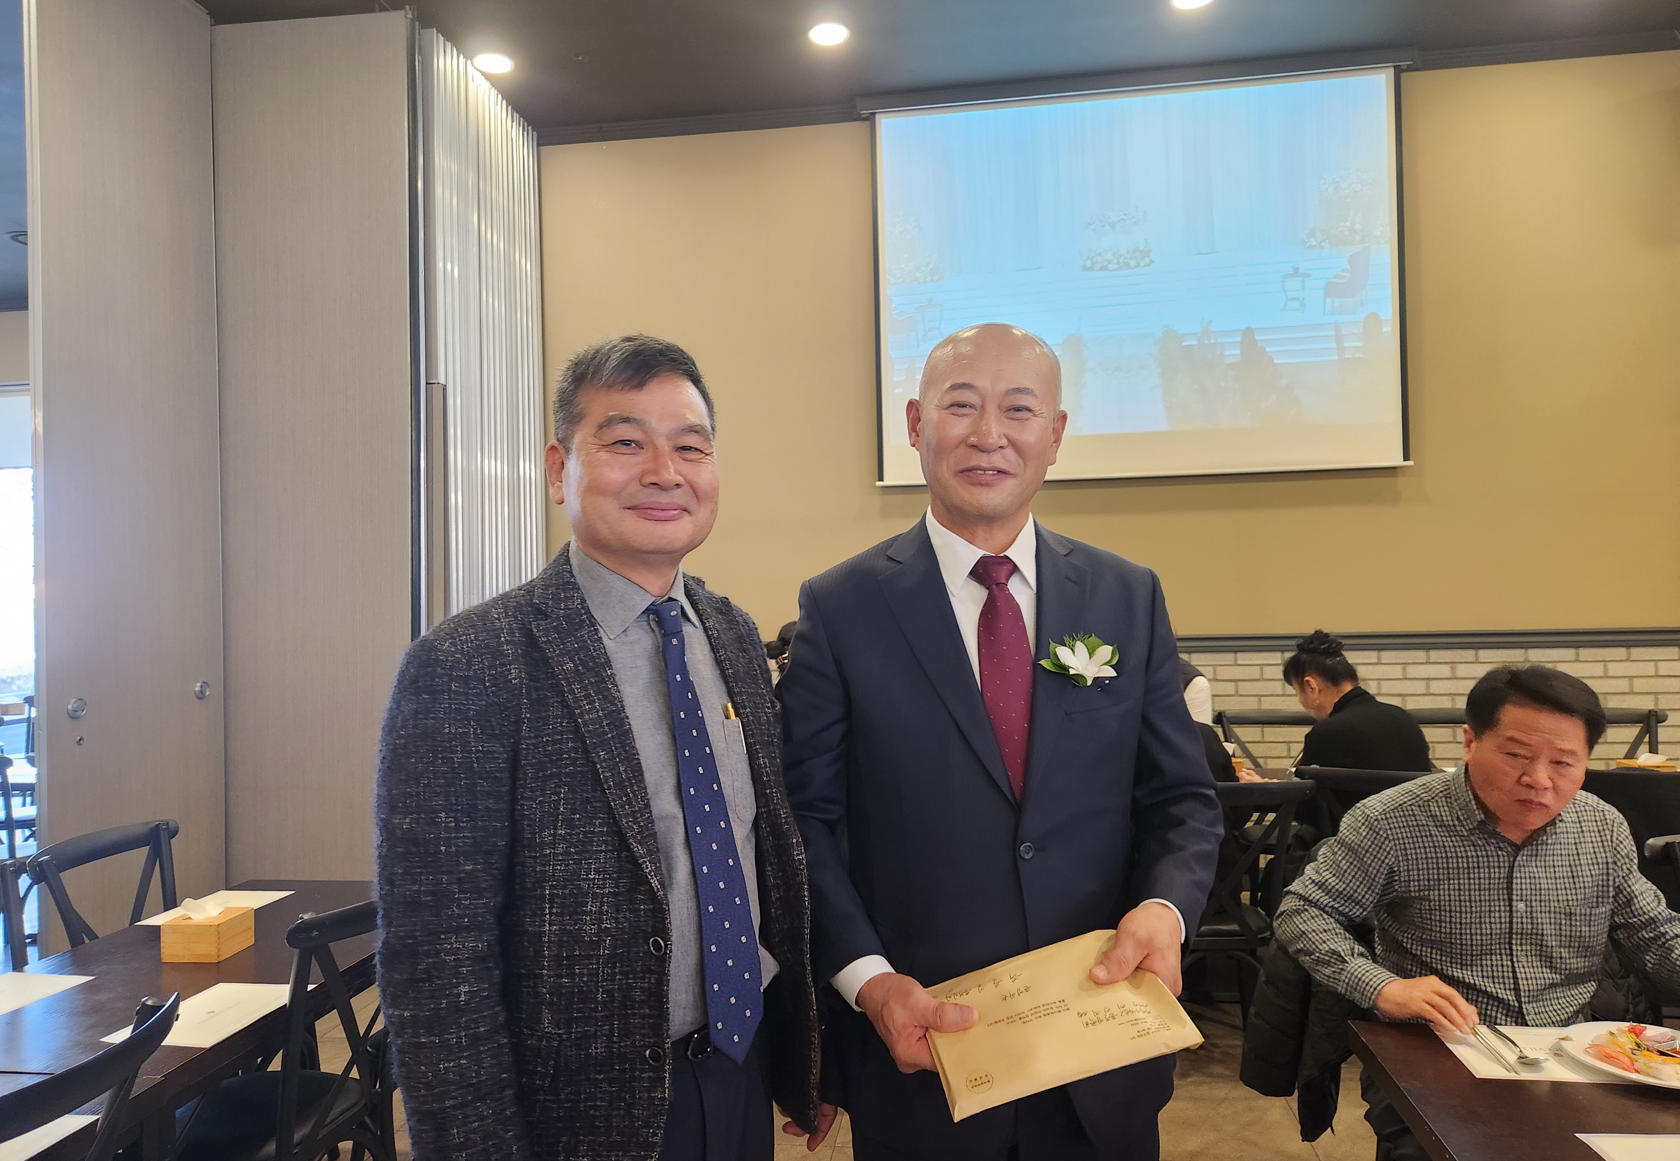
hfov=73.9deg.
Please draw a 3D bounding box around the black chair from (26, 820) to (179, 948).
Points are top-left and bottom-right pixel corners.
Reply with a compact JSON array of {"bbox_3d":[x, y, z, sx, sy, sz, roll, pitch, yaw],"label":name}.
[{"bbox_3d":[-1.521,1.049,2.645,0.510,0.880,0.460,-1,0,9],"label":"black chair"}]

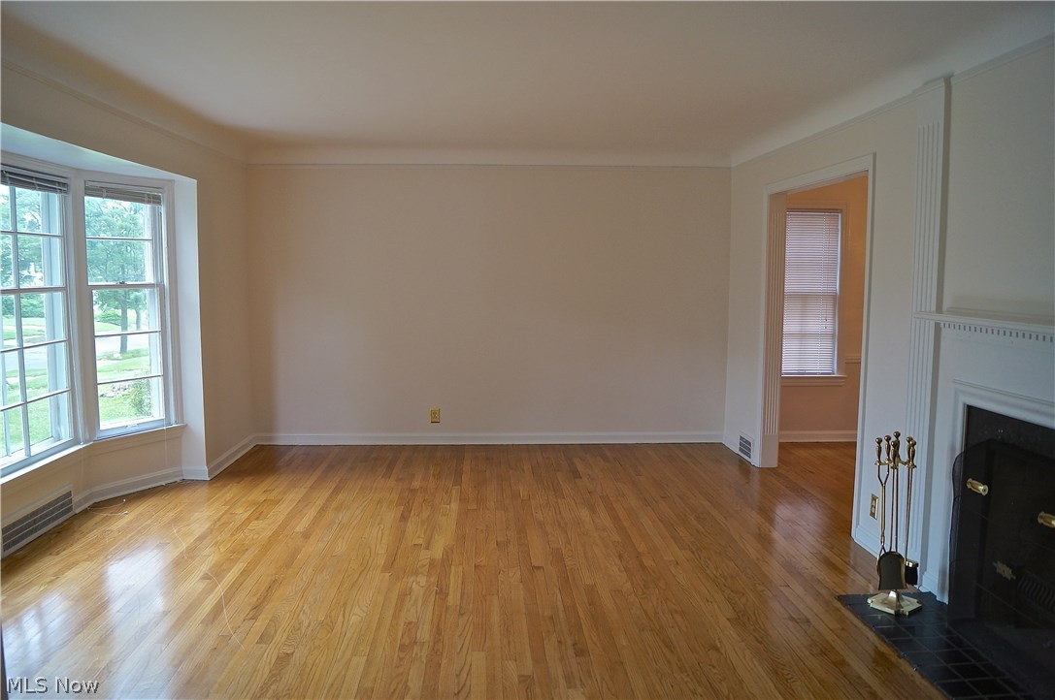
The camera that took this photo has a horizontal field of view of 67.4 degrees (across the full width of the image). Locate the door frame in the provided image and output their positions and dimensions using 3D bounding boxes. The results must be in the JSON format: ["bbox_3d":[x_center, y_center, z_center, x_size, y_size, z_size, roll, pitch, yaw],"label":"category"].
[{"bbox_3d":[1.837,-0.074,5.051,0.180,2.091,1.664,0,6,-3],"label":"door frame"}]

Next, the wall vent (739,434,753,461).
[{"bbox_3d":[1.700,0.760,6.206,0.030,0.160,0.337,0,6,-3],"label":"wall vent"}]

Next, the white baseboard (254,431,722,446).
[{"bbox_3d":[-0.291,0.748,6.676,3.952,0.100,0.022,0,6,-3],"label":"white baseboard"}]

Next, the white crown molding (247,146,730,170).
[{"bbox_3d":[-0.279,-1.555,6.396,3.952,0.170,0.100,0,6,-3],"label":"white crown molding"}]

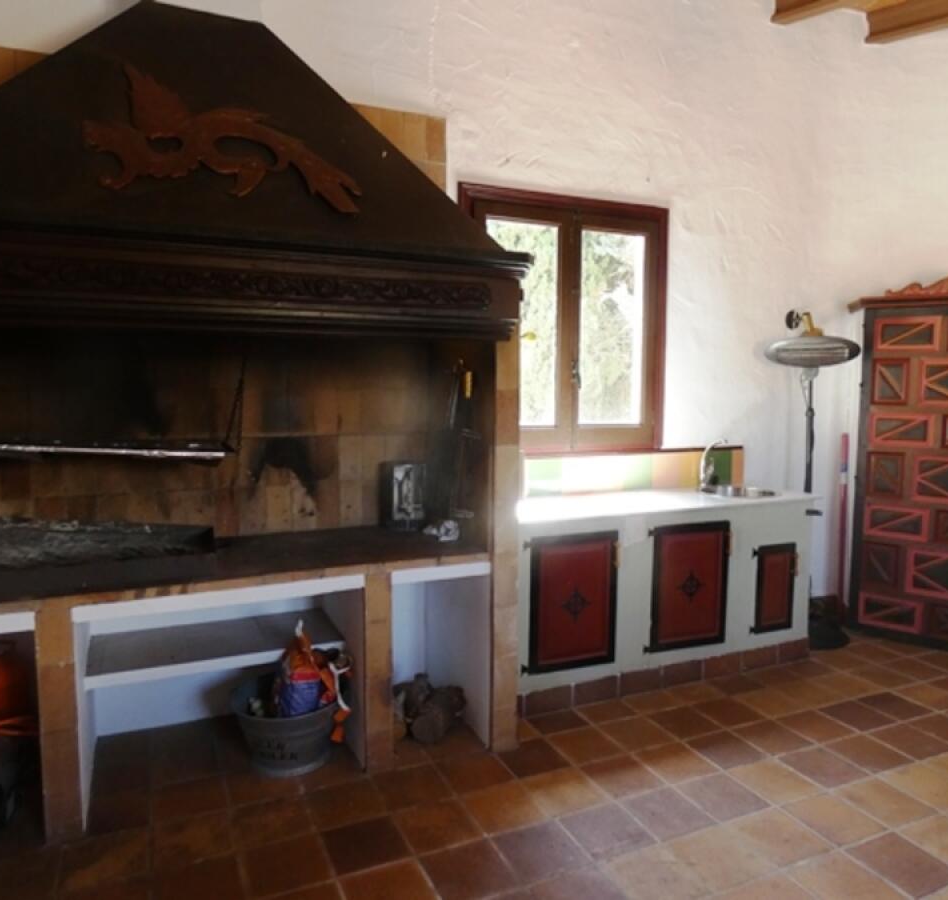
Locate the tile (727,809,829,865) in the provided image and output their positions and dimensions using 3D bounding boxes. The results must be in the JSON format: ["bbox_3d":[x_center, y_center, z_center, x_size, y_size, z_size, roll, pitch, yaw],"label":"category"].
[{"bbox_3d":[1.019,1.303,2.324,0.238,0.015,0.238,-2,5,-23],"label":"tile"}]

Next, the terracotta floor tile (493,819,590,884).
[{"bbox_3d":[0.206,1.302,2.252,0.237,0.015,0.237,-2,5,-23],"label":"terracotta floor tile"}]

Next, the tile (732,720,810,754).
[{"bbox_3d":[1.287,1.244,2.985,0.237,0.015,0.237,-2,5,-23],"label":"tile"}]

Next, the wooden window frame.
[{"bbox_3d":[0.512,-0.664,3.760,1.290,1.380,0.090,-2,5,-23],"label":"wooden window frame"}]

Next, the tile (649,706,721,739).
[{"bbox_3d":[0.926,1.206,3.043,0.238,0.015,0.238,-2,5,-23],"label":"tile"}]

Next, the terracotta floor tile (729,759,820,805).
[{"bbox_3d":[1.151,1.274,2.661,0.240,0.020,0.240,-2,5,-23],"label":"terracotta floor tile"}]

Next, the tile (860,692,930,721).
[{"bbox_3d":[2.001,1.222,3.289,0.238,0.015,0.238,-2,5,-23],"label":"tile"}]

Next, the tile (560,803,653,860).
[{"bbox_3d":[0.432,1.263,2.294,0.243,0.015,0.243,-2,5,-23],"label":"tile"}]

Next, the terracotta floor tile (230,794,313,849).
[{"bbox_3d":[-0.706,1.296,2.422,0.240,0.020,0.240,-2,5,-23],"label":"terracotta floor tile"}]

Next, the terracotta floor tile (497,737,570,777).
[{"bbox_3d":[0.243,1.257,2.819,0.237,0.015,0.237,-2,5,-23],"label":"terracotta floor tile"}]

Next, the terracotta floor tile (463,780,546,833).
[{"bbox_3d":[0.106,1.283,2.486,0.237,0.015,0.237,-2,5,-23],"label":"terracotta floor tile"}]

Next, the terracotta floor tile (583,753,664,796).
[{"bbox_3d":[0.565,1.239,2.618,0.238,0.015,0.238,-2,5,-23],"label":"terracotta floor tile"}]

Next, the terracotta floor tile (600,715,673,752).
[{"bbox_3d":[0.695,1.209,2.949,0.243,0.015,0.243,-2,5,-23],"label":"terracotta floor tile"}]

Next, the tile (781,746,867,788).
[{"bbox_3d":[1.392,1.267,2.757,0.238,0.015,0.238,-2,5,-23],"label":"tile"}]

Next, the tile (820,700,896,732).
[{"bbox_3d":[1.716,1.193,3.099,0.243,0.015,0.243,-2,5,-23],"label":"tile"}]

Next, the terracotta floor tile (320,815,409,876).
[{"bbox_3d":[-0.354,1.270,2.226,0.238,0.015,0.238,-2,5,-23],"label":"terracotta floor tile"}]

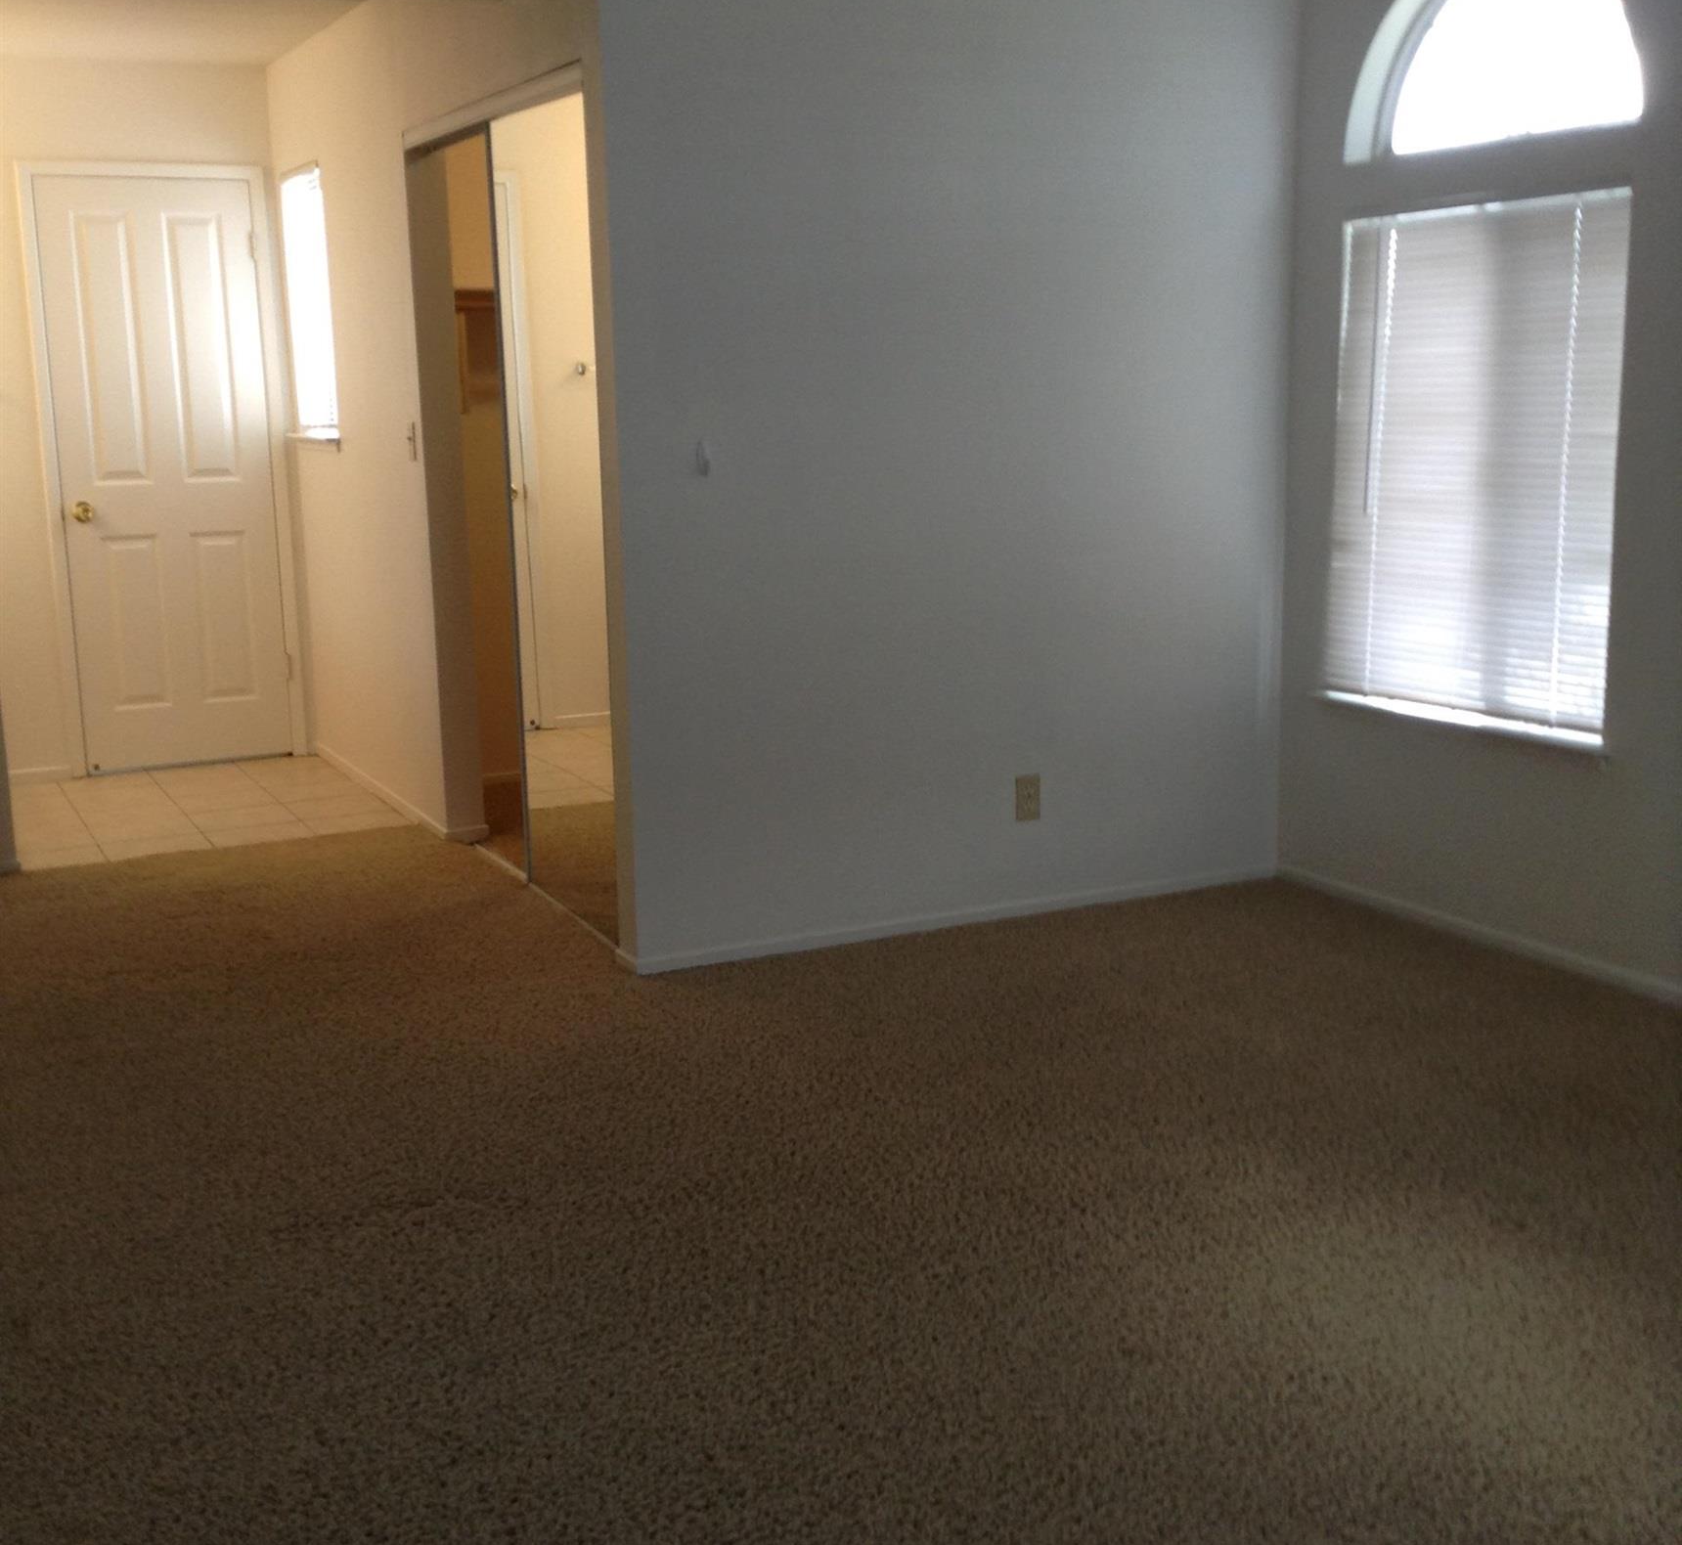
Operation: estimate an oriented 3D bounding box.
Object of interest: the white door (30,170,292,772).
[{"bbox_3d":[-2.363,-1.033,7.535,0.720,2.040,0.050,-6,12,-25],"label":"white door"}]

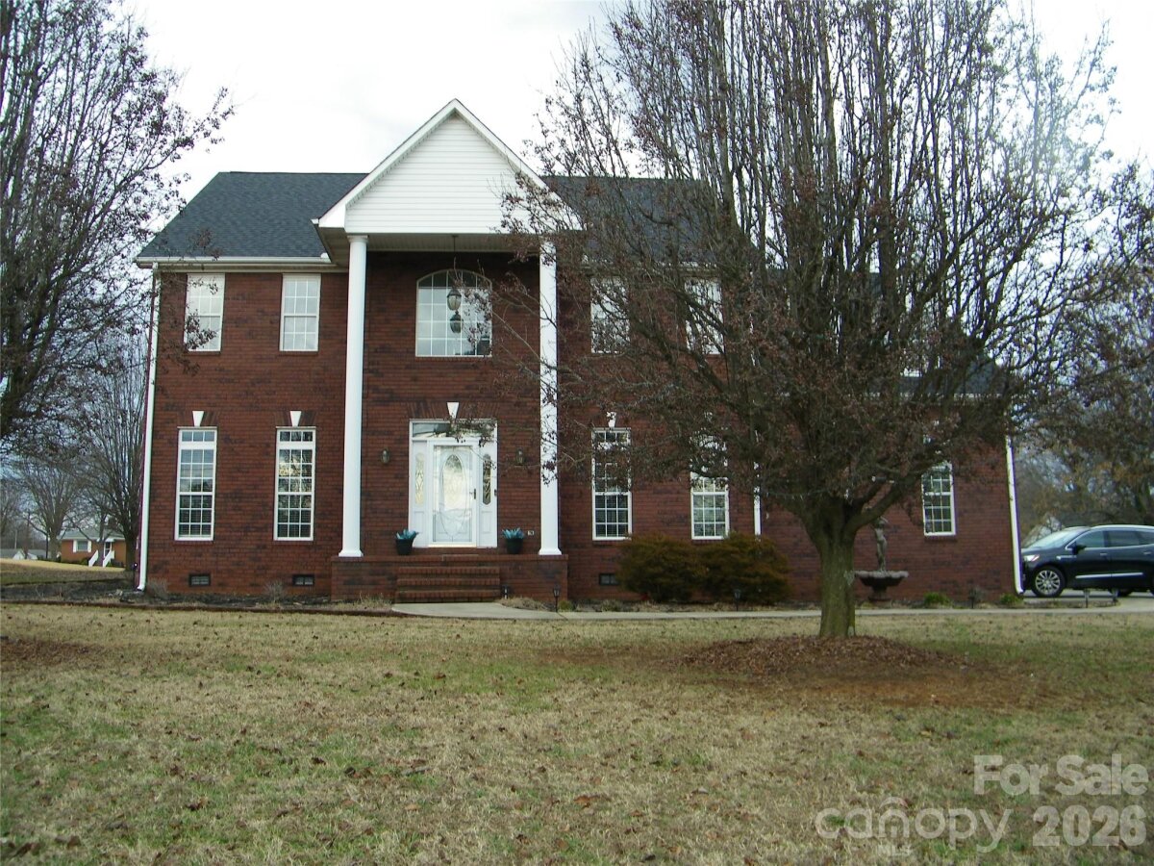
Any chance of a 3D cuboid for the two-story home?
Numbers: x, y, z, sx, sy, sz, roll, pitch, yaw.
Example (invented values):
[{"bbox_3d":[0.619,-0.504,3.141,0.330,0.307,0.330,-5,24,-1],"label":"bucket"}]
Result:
[{"bbox_3d":[0.364,-1.492,22.391,18.600,10.400,12.000,0,-8,-3],"label":"two-story home"}]

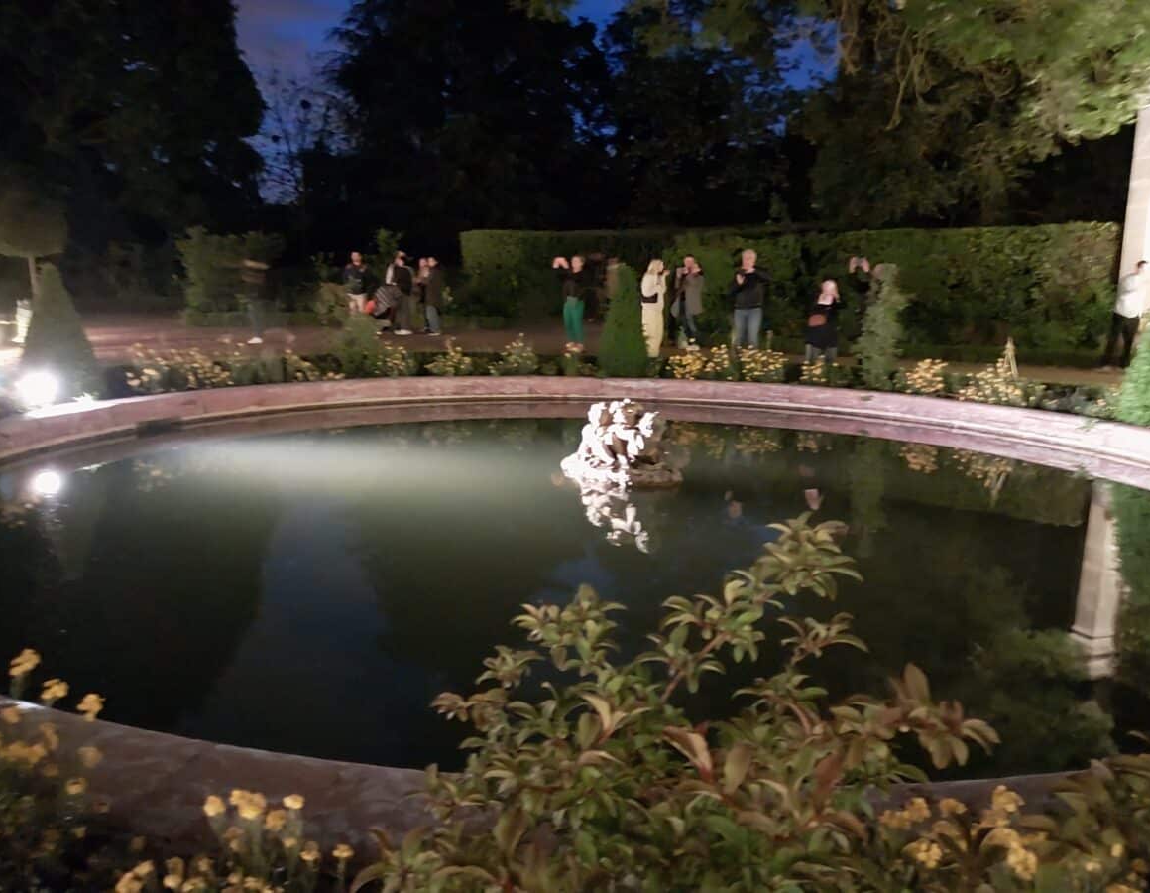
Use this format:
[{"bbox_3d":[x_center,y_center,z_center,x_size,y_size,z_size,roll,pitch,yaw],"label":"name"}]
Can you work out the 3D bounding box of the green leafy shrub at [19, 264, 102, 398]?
[{"bbox_3d":[-5.370,-1.169,9.328,0.860,1.433,0.860,-6,13,-29],"label":"green leafy shrub"}]

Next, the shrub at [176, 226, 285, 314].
[{"bbox_3d":[-8.511,-4.142,21.802,2.400,2.280,1.700,-3,12,-21],"label":"shrub"}]

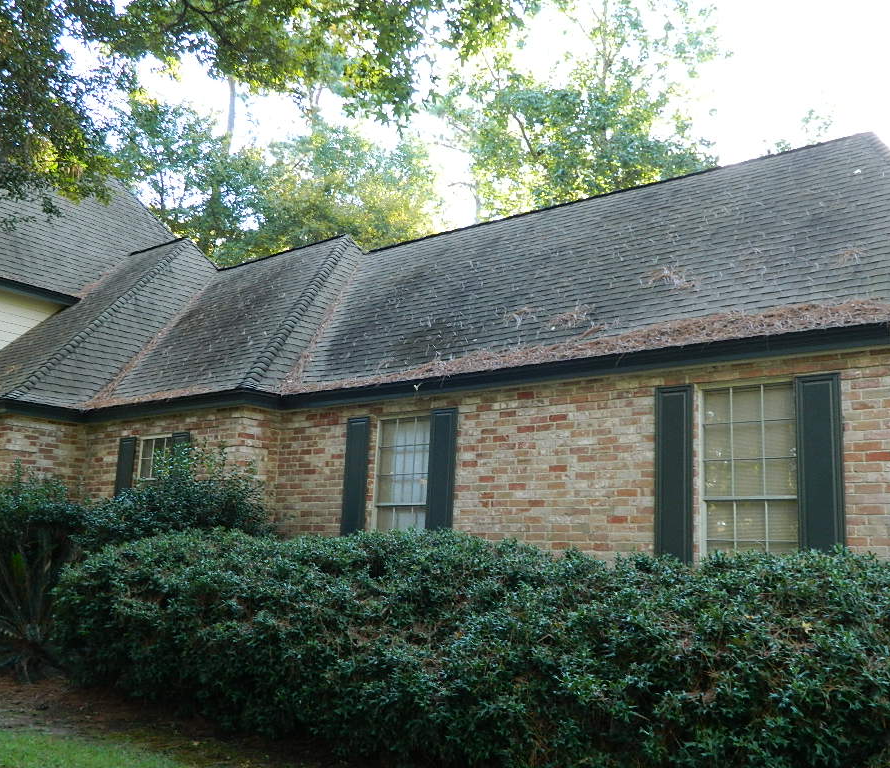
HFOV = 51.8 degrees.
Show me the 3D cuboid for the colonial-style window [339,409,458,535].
[{"bbox_3d":[-0.472,1.095,8.749,1.420,1.660,0.140,-7,-15,39],"label":"colonial-style window"}]

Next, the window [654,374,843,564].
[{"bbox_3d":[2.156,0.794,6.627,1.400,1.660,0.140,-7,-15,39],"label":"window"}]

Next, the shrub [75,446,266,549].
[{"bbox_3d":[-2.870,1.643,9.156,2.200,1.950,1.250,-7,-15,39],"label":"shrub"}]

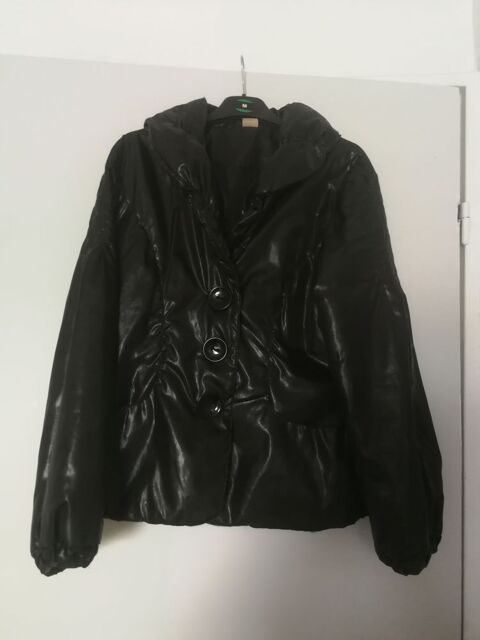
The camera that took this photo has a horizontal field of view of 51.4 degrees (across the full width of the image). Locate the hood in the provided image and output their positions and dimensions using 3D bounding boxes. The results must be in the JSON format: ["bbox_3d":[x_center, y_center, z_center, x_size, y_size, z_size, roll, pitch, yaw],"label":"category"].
[{"bbox_3d":[0.004,-0.285,0.820,0.325,0.165,0.120,0,0,-7],"label":"hood"}]

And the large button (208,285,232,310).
[{"bbox_3d":[-0.031,-0.036,0.800,0.037,0.037,0.009,0,0,-7],"label":"large button"}]

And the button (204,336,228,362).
[{"bbox_3d":[-0.039,0.047,0.800,0.038,0.038,0.009,0,0,-7],"label":"button"}]

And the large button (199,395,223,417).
[{"bbox_3d":[-0.047,0.138,0.800,0.037,0.037,0.009,0,0,-7],"label":"large button"}]

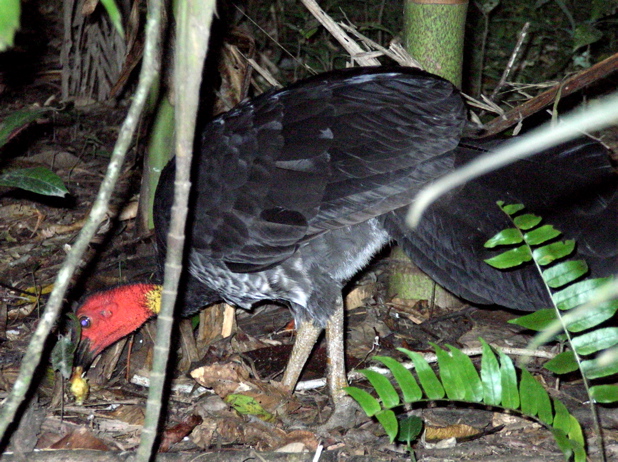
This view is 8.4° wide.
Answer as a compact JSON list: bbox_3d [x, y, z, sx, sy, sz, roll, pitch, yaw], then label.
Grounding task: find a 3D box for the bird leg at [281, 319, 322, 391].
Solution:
[{"bbox_3d":[-0.008,0.128,4.340,0.026,0.075,0.025,15,15,-10],"label":"bird leg"}]

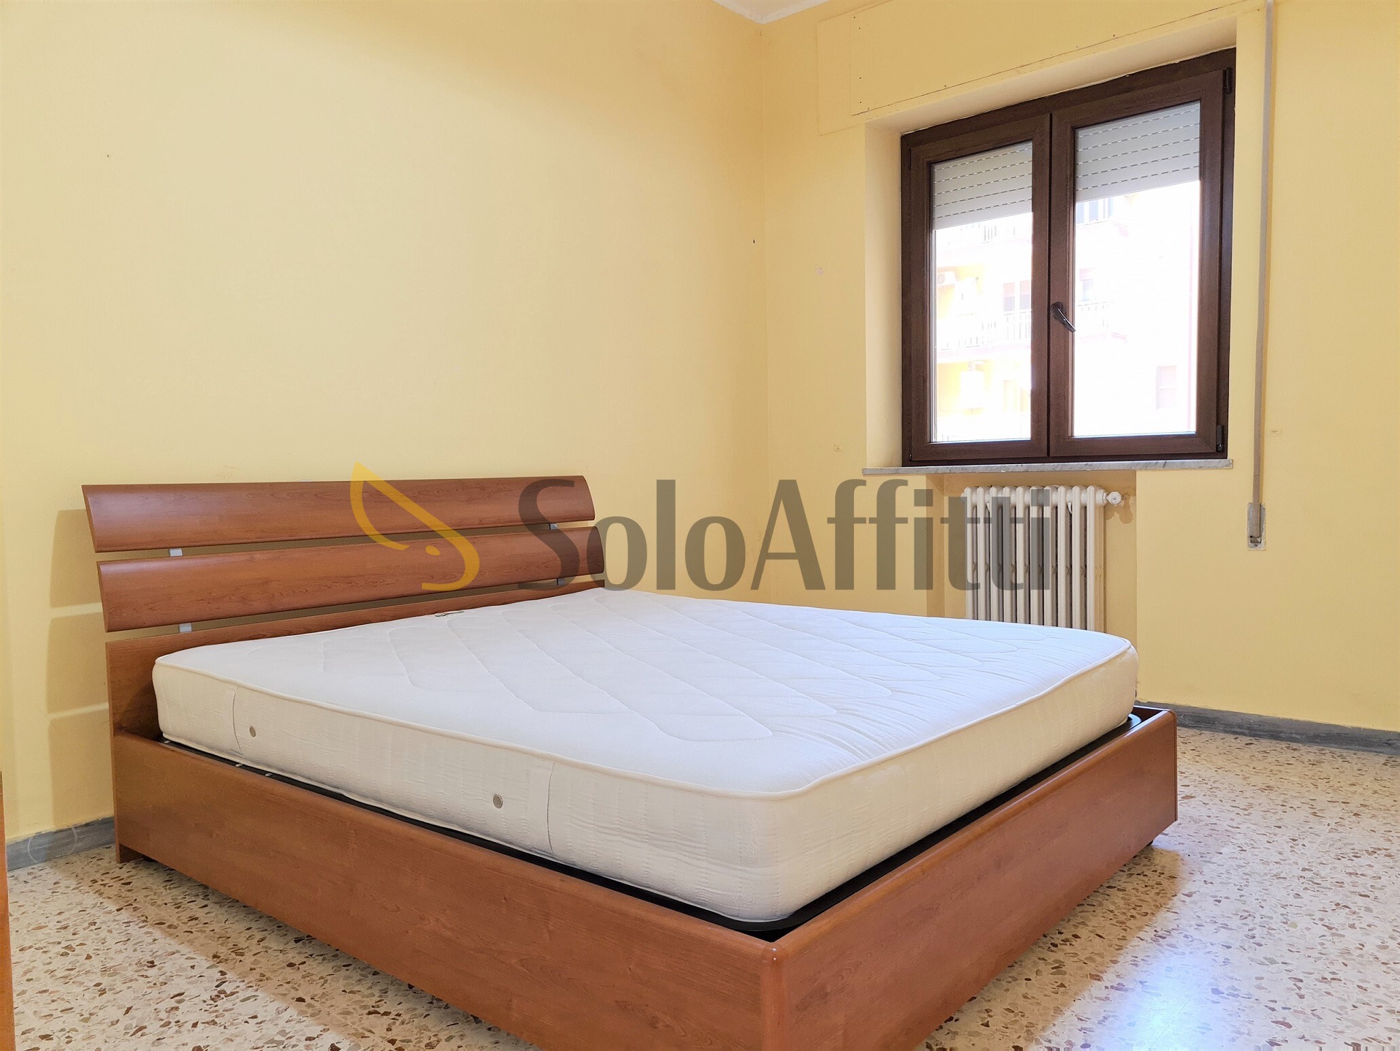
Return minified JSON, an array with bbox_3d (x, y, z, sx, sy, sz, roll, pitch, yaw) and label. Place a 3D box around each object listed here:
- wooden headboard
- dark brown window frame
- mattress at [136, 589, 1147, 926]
[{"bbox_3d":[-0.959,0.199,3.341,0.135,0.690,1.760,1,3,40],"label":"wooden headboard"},{"bbox_3d":[1.449,-0.994,4.324,1.390,1.490,0.100,1,4,40],"label":"dark brown window frame"},{"bbox_3d":[-0.134,0.408,2.700,1.920,0.200,1.600,1,4,40],"label":"mattress"}]

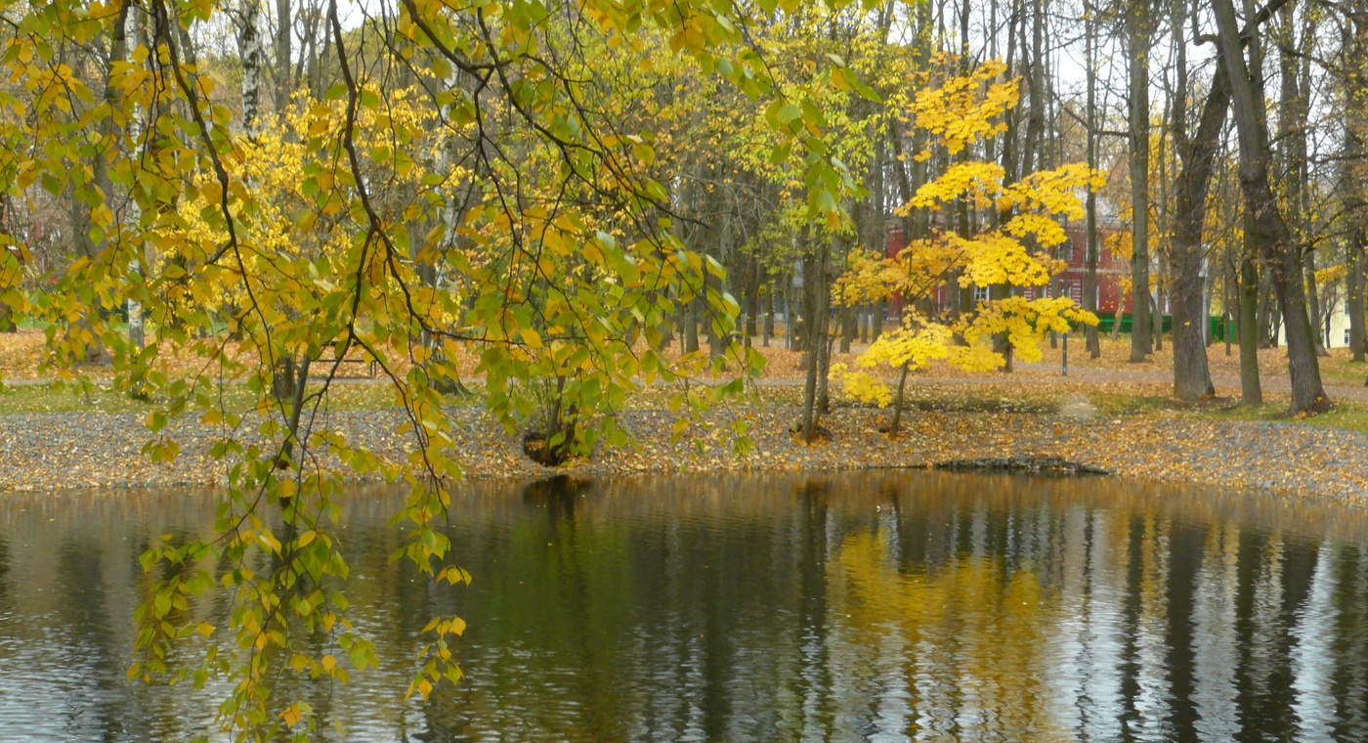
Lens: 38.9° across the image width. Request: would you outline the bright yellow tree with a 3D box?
[{"bbox_3d":[4.360,-1.920,30.000,4.100,5.700,3.800,0,1,0],"label":"bright yellow tree"}]

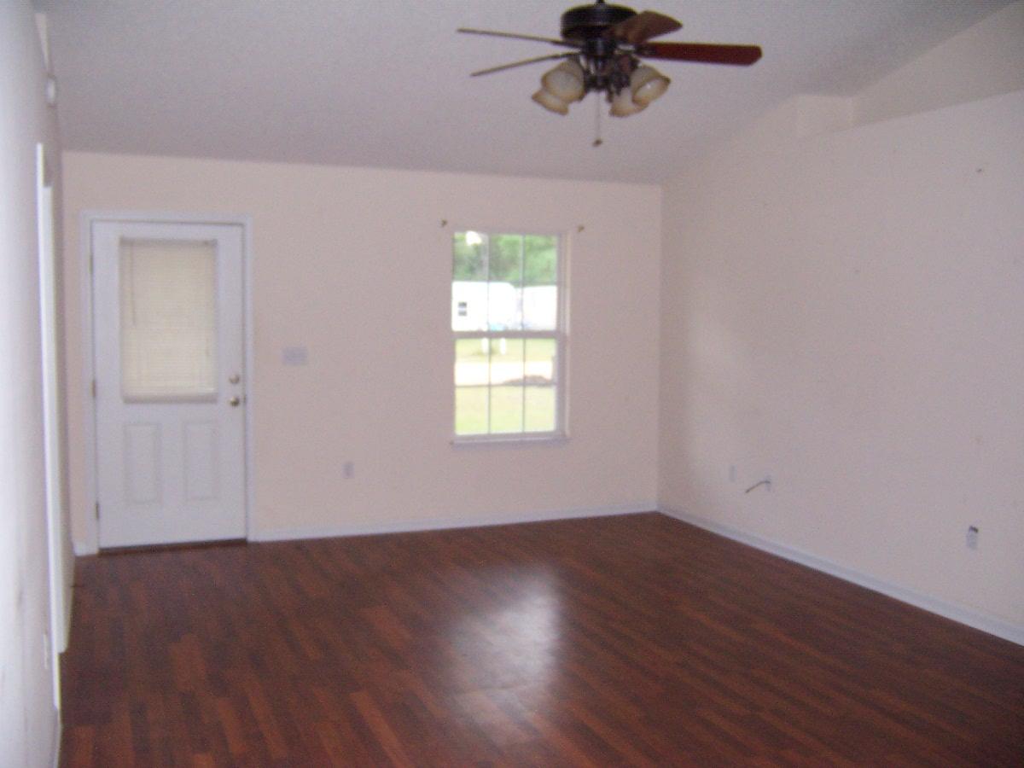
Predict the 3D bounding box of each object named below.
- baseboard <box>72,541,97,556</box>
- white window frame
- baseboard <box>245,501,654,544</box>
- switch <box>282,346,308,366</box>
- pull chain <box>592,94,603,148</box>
[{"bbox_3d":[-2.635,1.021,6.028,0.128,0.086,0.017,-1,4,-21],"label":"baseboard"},{"bbox_3d":[-0.018,-0.336,6.984,0.882,1.509,0.100,-1,4,-21],"label":"white window frame"},{"bbox_3d":[-0.296,0.969,6.915,3.022,0.084,0.016,-1,4,-21],"label":"baseboard"},{"bbox_3d":[-1.423,-0.181,6.415,0.162,0.116,0.012,-1,4,-21],"label":"switch"},{"bbox_3d":[0.344,-1.060,3.920,0.030,0.212,0.030,-1,4,-21],"label":"pull chain"}]

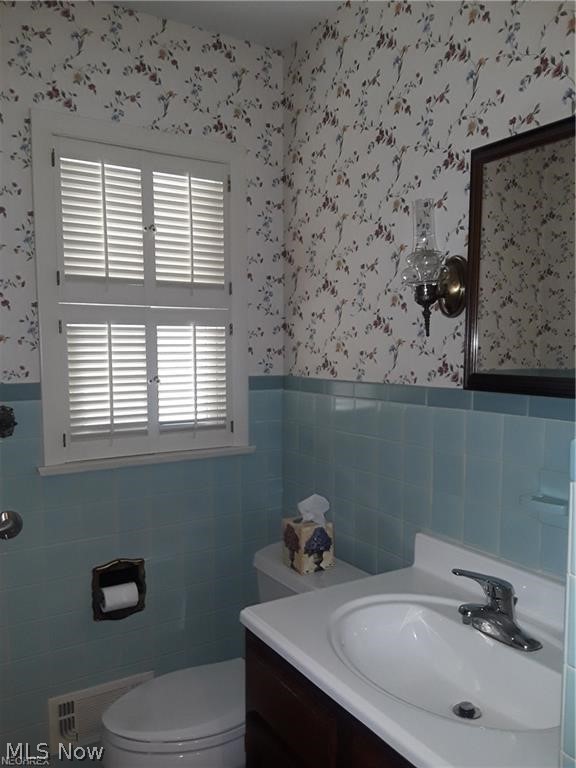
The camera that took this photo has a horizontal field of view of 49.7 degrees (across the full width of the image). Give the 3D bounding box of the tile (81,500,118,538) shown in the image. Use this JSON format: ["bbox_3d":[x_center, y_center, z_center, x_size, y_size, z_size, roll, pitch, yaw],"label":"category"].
[{"bbox_3d":[-0.586,0.422,1.926,0.108,0.107,0.010,-2,4,-32],"label":"tile"}]

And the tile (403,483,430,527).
[{"bbox_3d":[0.358,0.334,1.706,0.009,0.108,0.108,-2,4,-32],"label":"tile"}]

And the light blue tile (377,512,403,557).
[{"bbox_3d":[0.296,0.428,1.779,0.010,0.107,0.108,-2,4,-32],"label":"light blue tile"}]

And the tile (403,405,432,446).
[{"bbox_3d":[0.355,0.114,1.674,0.010,0.107,0.107,-2,4,-32],"label":"tile"}]

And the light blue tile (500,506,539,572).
[{"bbox_3d":[0.530,0.347,1.414,0.010,0.107,0.107,-2,4,-32],"label":"light blue tile"}]

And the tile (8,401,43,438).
[{"bbox_3d":[-0.773,0.104,1.802,0.108,0.108,0.009,-2,4,-32],"label":"tile"}]

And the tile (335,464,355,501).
[{"bbox_3d":[0.180,0.311,1.962,0.010,0.107,0.107,-2,4,-32],"label":"tile"}]

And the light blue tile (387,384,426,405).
[{"bbox_3d":[0.335,0.032,1.726,0.011,0.051,0.152,-2,4,-32],"label":"light blue tile"}]

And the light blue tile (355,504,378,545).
[{"bbox_3d":[0.238,0.429,1.880,0.010,0.108,0.108,-2,4,-32],"label":"light blue tile"}]

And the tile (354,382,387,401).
[{"bbox_3d":[0.247,0.024,1.839,0.012,0.051,0.153,-2,4,-32],"label":"tile"}]

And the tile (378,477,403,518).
[{"bbox_3d":[0.296,0.323,1.779,0.010,0.107,0.107,-2,4,-32],"label":"tile"}]

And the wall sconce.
[{"bbox_3d":[0.351,-0.281,1.510,0.150,0.332,0.108,-2,4,-32],"label":"wall sconce"}]

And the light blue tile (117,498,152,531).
[{"bbox_3d":[-0.495,0.417,1.978,0.107,0.107,0.010,-2,4,-32],"label":"light blue tile"}]

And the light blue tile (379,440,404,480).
[{"bbox_3d":[0.295,0.213,1.765,0.010,0.107,0.108,-2,4,-32],"label":"light blue tile"}]

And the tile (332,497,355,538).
[{"bbox_3d":[0.182,0.425,1.990,0.009,0.108,0.108,-2,4,-32],"label":"tile"}]

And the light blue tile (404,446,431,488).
[{"bbox_3d":[0.353,0.219,1.673,0.010,0.107,0.108,-2,4,-32],"label":"light blue tile"}]

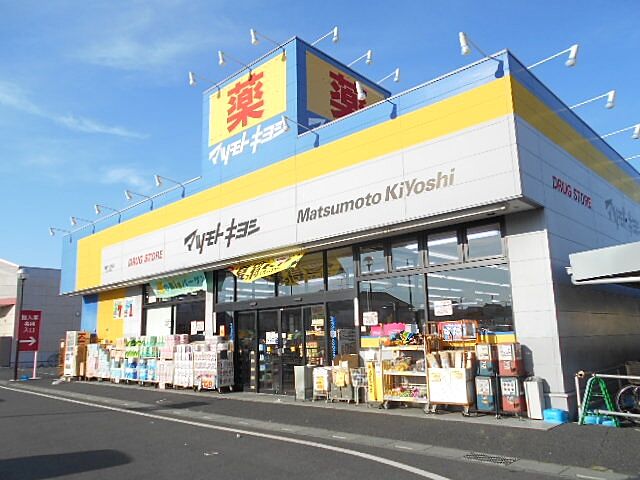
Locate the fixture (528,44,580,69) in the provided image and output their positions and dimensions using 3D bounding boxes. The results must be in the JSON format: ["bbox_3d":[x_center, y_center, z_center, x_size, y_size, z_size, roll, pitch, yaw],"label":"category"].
[{"bbox_3d":[4.167,-3.126,8.593,0.920,0.380,0.150,-12,-15,43],"label":"fixture"}]

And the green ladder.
[{"bbox_3d":[4.414,2.509,7.581,0.530,0.750,0.380,-12,-15,43],"label":"green ladder"}]

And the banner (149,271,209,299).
[{"bbox_3d":[-5.236,1.695,17.594,3.840,0.720,0.256,-12,-15,43],"label":"banner"}]

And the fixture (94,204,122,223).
[{"bbox_3d":[-8.915,-1.193,20.243,0.150,0.416,1.056,-12,-15,43],"label":"fixture"}]

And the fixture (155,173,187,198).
[{"bbox_3d":[-4.765,-1.763,15.095,0.150,0.420,0.920,-12,-15,43],"label":"fixture"}]

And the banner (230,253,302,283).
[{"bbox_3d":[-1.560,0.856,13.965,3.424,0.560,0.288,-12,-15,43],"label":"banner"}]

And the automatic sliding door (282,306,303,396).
[{"bbox_3d":[-0.747,3.167,13.686,0.984,2.328,0.096,-12,-15,43],"label":"automatic sliding door"}]

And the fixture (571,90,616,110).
[{"bbox_3d":[5.832,-2.853,10.285,0.920,0.380,0.150,-12,-15,43],"label":"fixture"}]

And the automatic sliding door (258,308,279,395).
[{"bbox_3d":[-1.482,3.339,14.384,1.024,2.328,0.096,-12,-15,43],"label":"automatic sliding door"}]

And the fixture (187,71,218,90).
[{"bbox_3d":[-3.812,-5.138,15.848,0.150,0.480,1.104,-12,-15,43],"label":"fixture"}]

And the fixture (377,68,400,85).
[{"bbox_3d":[2.058,-4.783,14.338,0.880,0.400,0.150,-12,-15,43],"label":"fixture"}]

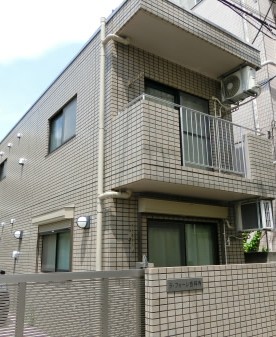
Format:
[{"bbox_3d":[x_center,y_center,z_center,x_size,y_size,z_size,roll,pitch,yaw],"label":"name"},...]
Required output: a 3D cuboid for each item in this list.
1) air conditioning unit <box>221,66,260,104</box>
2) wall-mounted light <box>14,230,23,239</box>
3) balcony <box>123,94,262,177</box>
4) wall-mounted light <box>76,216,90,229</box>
[{"bbox_3d":[2.170,-1.765,6.968,0.280,0.540,0.720,9,-18,-34],"label":"air conditioning unit"},{"bbox_3d":[-3.198,1.788,8.711,0.190,0.220,0.210,9,-18,-34],"label":"wall-mounted light"},{"bbox_3d":[1.109,-0.170,5.788,3.120,1.270,0.820,10,-18,-34],"label":"balcony"},{"bbox_3d":[-0.959,0.943,5.644,0.190,0.220,0.210,9,-18,-34],"label":"wall-mounted light"}]

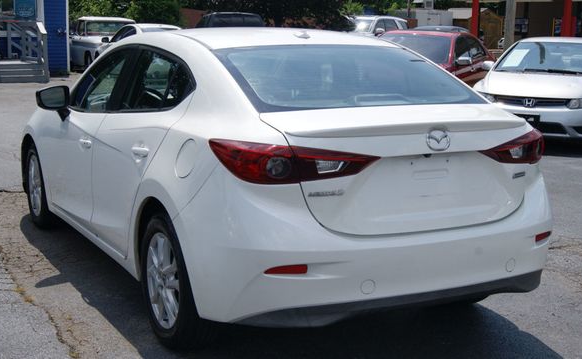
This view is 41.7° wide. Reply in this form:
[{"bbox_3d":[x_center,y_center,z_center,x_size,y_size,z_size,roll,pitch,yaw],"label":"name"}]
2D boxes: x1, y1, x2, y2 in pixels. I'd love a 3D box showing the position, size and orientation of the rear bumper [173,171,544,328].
[{"bbox_3d":[0.448,0.203,3.373,1.790,0.660,0.780,-5,12,-29],"label":"rear bumper"}]

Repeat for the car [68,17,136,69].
[{"bbox_3d":[-6.239,-4.394,25.000,1.950,1.850,5.100,-5,11,-28],"label":"car"}]

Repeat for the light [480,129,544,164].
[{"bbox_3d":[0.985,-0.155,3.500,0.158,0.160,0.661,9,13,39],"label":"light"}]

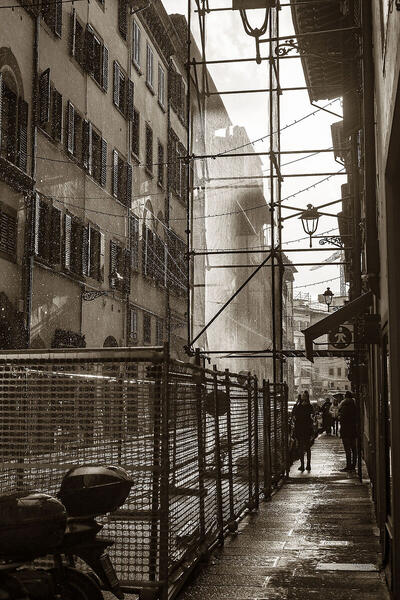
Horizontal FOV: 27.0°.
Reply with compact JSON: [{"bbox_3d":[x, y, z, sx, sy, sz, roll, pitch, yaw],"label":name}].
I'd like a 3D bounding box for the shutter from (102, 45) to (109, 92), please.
[{"bbox_3d":[-3.842,-9.393,33.842,0.060,1.725,0.570,-1,-7,10],"label":"shutter"}]

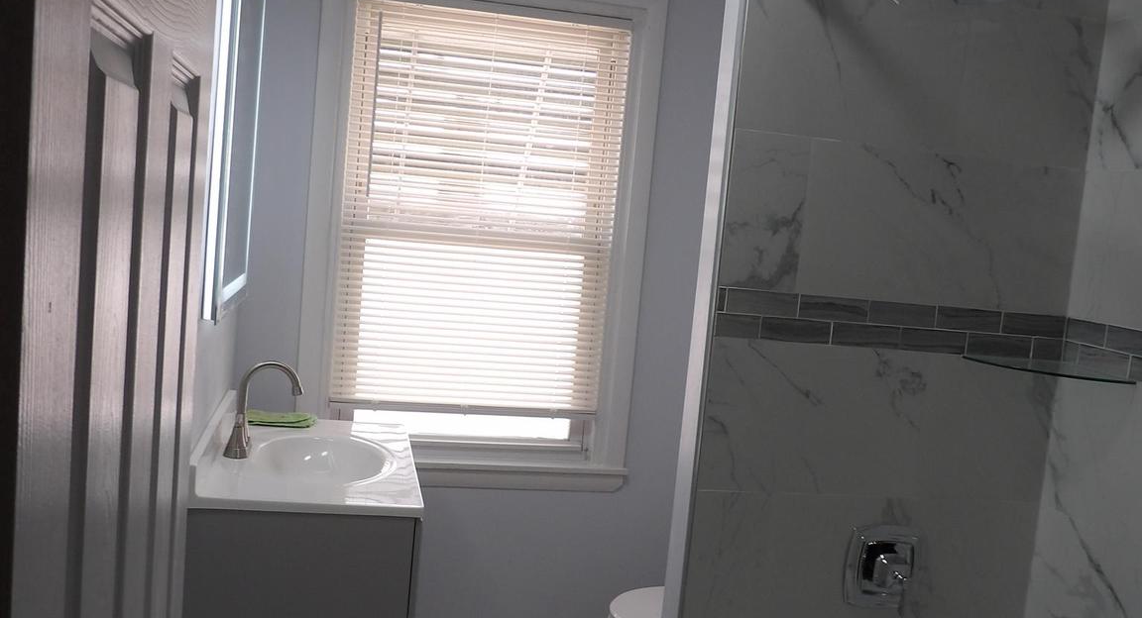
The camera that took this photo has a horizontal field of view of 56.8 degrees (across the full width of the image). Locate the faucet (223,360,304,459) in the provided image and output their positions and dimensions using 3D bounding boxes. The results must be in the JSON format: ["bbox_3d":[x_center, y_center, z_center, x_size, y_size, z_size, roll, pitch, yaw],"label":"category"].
[{"bbox_3d":[-0.716,0.236,2.469,0.174,0.231,0.060,4,6,-12],"label":"faucet"}]

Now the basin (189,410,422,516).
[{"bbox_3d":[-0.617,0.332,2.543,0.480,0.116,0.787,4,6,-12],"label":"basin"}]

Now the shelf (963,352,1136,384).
[{"bbox_3d":[0.947,0.121,2.104,0.230,0.011,0.225,4,6,-12],"label":"shelf"}]

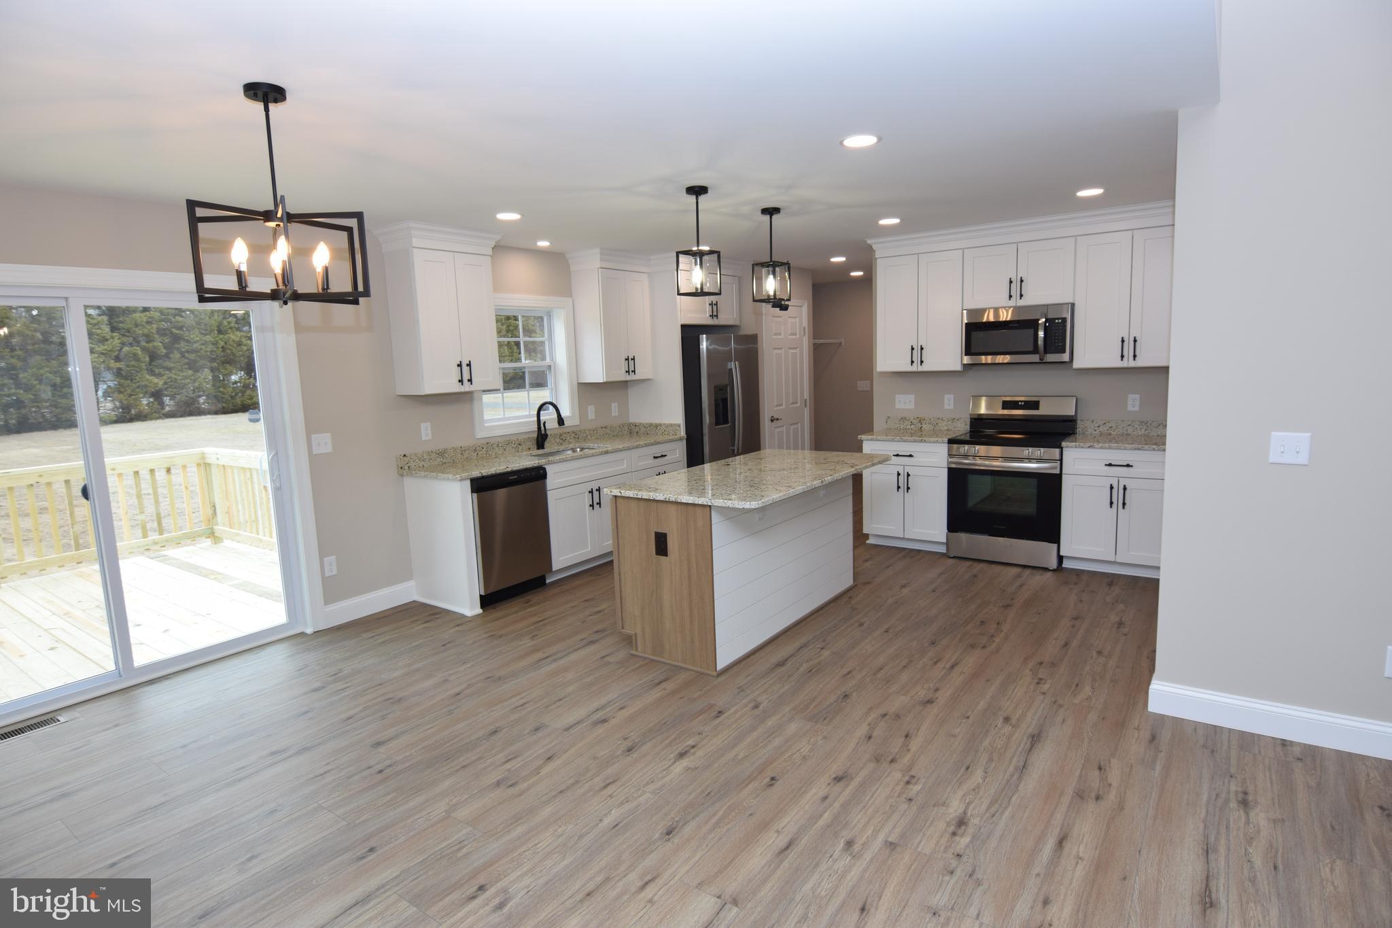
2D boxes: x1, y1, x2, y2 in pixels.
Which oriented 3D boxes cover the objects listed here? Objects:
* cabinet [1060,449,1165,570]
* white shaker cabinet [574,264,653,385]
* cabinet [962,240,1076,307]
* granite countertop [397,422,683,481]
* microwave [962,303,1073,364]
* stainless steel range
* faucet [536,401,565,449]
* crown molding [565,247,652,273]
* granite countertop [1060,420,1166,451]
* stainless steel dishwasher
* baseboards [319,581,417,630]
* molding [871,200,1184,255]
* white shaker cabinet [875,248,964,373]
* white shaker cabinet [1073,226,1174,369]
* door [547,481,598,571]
[{"bbox_3d":[2.996,0.243,4.898,0.664,0.769,0.615,4,11,36],"label":"cabinet"},{"bbox_3d":[-0.702,-1.164,5.968,0.324,0.915,0.620,4,10,36],"label":"white shaker cabinet"},{"bbox_3d":[2.437,-1.402,5.201,0.759,0.446,0.325,4,11,36],"label":"cabinet"},{"bbox_3d":[-1.033,-0.137,5.377,0.655,0.133,2.314,4,11,36],"label":"granite countertop"},{"bbox_3d":[2.437,-0.963,5.214,0.757,0.418,0.378,4,10,36],"label":"microwave"},{"bbox_3d":[2.376,0.104,5.247,0.761,1.185,0.681,4,10,36],"label":"stainless steel range"},{"bbox_3d":[-1.134,-0.302,5.401,0.275,0.380,0.090,4,10,36],"label":"faucet"},{"bbox_3d":[-0.723,-1.676,5.860,0.404,0.142,0.649,4,10,36],"label":"crown molding"},{"bbox_3d":[2.966,-0.200,4.816,0.667,0.133,0.655,4,11,36],"label":"granite countertop"},{"bbox_3d":[-1.443,0.467,4.829,0.610,0.868,0.595,4,10,36],"label":"stainless steel dishwasher"},{"bbox_3d":[-2.111,0.907,4.521,0.017,0.139,0.613,4,10,36],"label":"baseboards"},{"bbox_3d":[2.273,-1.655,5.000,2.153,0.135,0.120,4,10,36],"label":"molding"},{"bbox_3d":[1.863,-1.217,5.658,0.684,0.906,0.325,4,11,36],"label":"white shaker cabinet"},{"bbox_3d":[3.026,-1.133,4.814,0.678,0.906,0.325,4,11,36],"label":"white shaker cabinet"},{"bbox_3d":[-0.891,0.443,5.091,0.021,0.590,0.460,4,10,36],"label":"door"}]

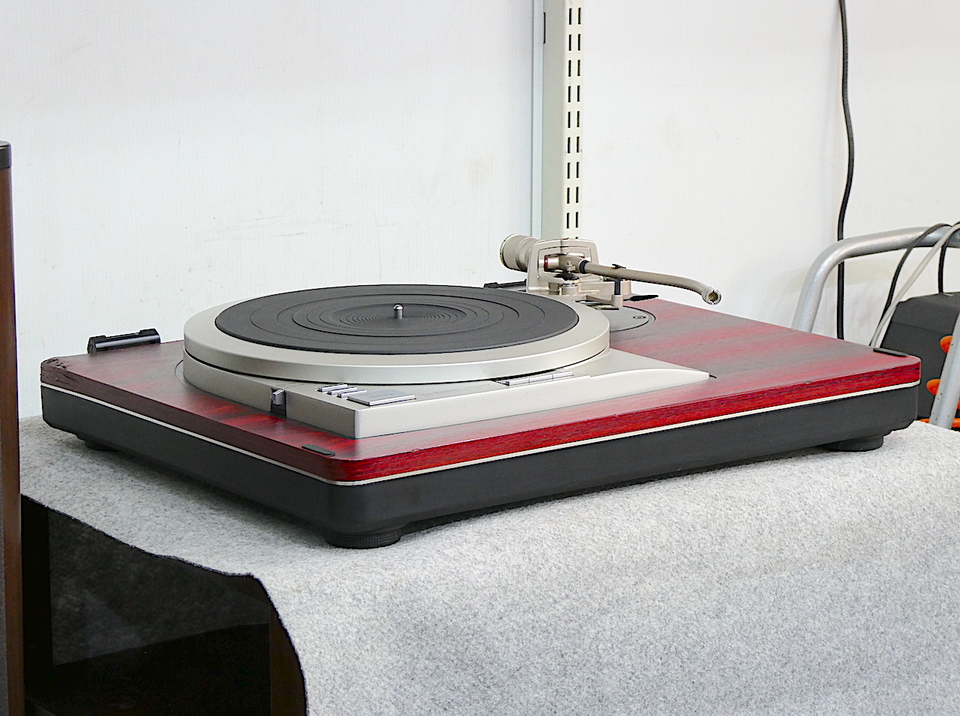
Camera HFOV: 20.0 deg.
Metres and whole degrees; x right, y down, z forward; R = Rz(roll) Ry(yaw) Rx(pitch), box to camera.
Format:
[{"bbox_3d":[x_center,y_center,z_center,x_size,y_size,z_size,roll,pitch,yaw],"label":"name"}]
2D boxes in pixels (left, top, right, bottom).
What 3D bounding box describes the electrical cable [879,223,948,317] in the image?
[{"bbox_3d":[0.431,-0.088,2.700,0.075,0.095,0.040,-5,12,-23],"label":"electrical cable"}]

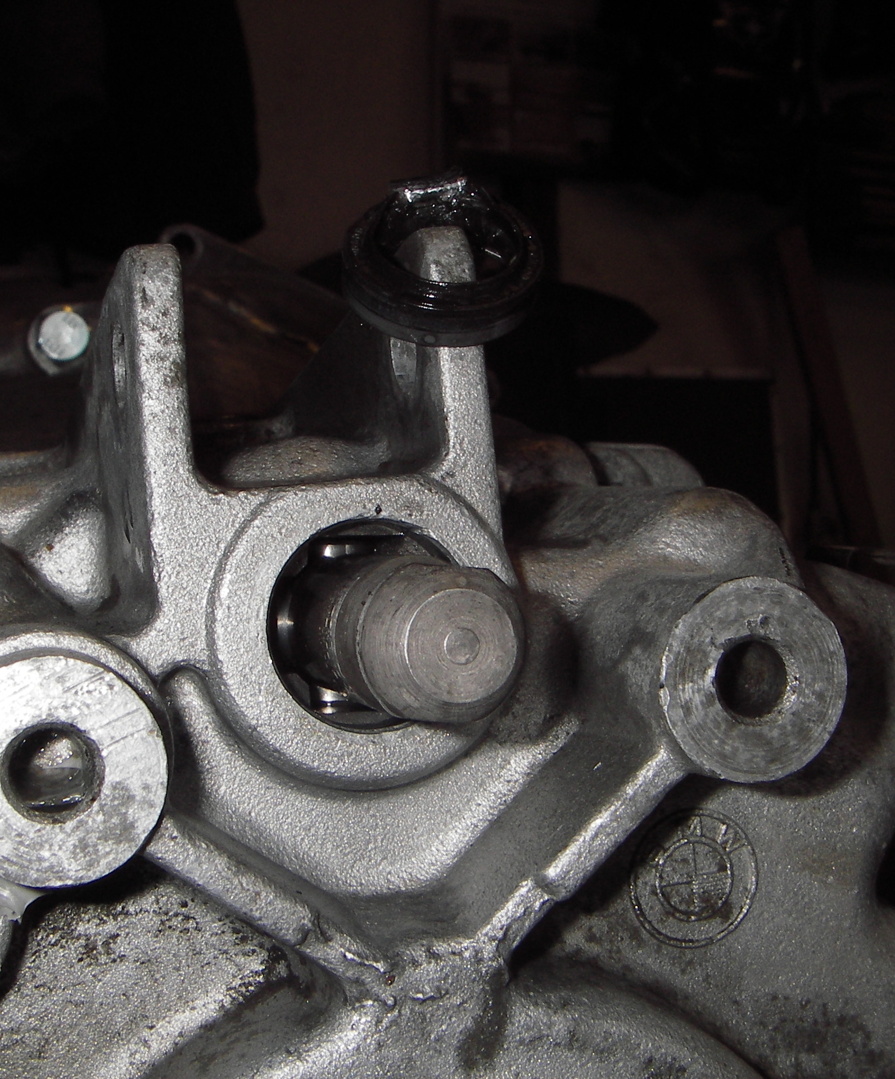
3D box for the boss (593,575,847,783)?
[{"bbox_3d":[0.035,0.017,0.204,0.025,0.025,0.021,0,-1,-17],"label":"boss"}]

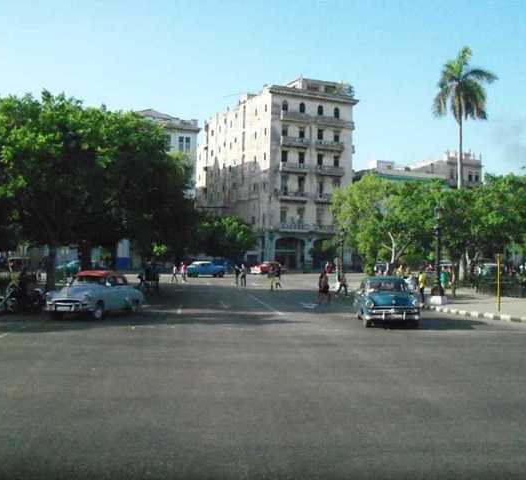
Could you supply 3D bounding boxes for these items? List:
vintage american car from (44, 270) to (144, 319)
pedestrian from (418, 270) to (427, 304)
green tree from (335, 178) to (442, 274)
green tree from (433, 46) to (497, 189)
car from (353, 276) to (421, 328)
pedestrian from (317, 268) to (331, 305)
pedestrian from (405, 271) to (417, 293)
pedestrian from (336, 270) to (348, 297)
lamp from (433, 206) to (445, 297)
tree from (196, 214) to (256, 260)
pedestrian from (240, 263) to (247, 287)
[{"bbox_3d":[-6.280,2.059,24.856,1.870,1.650,5.000,0,-1,12],"label":"vintage american car"},{"bbox_3d":[7.420,2.189,29.954,0.420,1.650,0.500,0,-1,-6],"label":"pedestrian"},{"bbox_3d":[10.687,-1.052,56.106,9.200,9.500,9.000,1,-1,0],"label":"green tree"},{"bbox_3d":[19.408,-7.010,62.246,6.200,22.000,6.200,1,-1,0],"label":"green tree"},{"bbox_3d":[4.150,2.005,22.156,1.830,1.620,4.900,0,-1,5],"label":"car"},{"bbox_3d":[2.870,2.184,30.154,0.550,1.670,0.500,0,-2,18],"label":"pedestrian"},{"bbox_3d":[7.050,2.242,30.653,0.450,1.580,0.500,0,-1,0],"label":"pedestrian"},{"bbox_3d":[4.679,2.528,38.318,0.600,1.630,0.500,1,-1,6],"label":"pedestrian"},{"bbox_3d":[8.648,0.690,31.654,0.580,4.550,0.580,1,-1,0],"label":"lamp"},{"bbox_3d":[-4.900,0.590,80.011,8.000,7.400,7.500,0,-1,0],"label":"tree"},{"bbox_3d":[-1.381,2.600,46.818,0.500,1.650,0.400,1,-1,18],"label":"pedestrian"}]

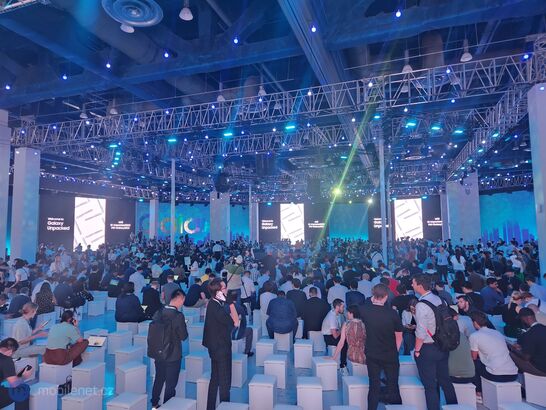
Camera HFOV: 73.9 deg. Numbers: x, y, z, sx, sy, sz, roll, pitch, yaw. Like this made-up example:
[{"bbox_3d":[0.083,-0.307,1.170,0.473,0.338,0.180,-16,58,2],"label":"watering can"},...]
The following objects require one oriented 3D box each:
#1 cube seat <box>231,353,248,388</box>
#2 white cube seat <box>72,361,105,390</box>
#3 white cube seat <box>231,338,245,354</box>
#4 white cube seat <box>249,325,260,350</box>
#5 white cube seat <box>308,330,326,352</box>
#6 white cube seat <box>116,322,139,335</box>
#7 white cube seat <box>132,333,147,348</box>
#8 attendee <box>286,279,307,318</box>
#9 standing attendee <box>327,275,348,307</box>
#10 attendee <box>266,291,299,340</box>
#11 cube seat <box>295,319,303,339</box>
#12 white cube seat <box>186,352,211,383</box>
[{"bbox_3d":[-0.633,2.836,6.216,0.341,0.425,0.340,-2,-5,10],"label":"cube seat"},{"bbox_3d":[-2.766,2.622,5.457,0.310,0.385,0.310,-2,-5,15],"label":"white cube seat"},{"bbox_3d":[-0.739,2.812,7.048,0.320,0.410,0.320,-2,-5,21],"label":"white cube seat"},{"bbox_3d":[-0.474,2.907,7.982,0.330,0.419,0.330,-1,-4,6],"label":"white cube seat"},{"bbox_3d":[0.931,2.845,7.689,0.320,0.410,0.320,-1,-5,-1],"label":"white cube seat"},{"bbox_3d":[-3.418,2.964,8.550,0.320,0.410,0.320,-2,-5,21],"label":"white cube seat"},{"bbox_3d":[-2.500,2.760,7.112,0.310,0.385,0.310,-1,-5,7],"label":"white cube seat"},{"bbox_3d":[0.571,2.446,8.595,0.520,1.360,0.600,-1,-5,2],"label":"attendee"},{"bbox_3d":[1.680,2.542,9.487,0.550,1.320,0.720,-1,-4,5],"label":"standing attendee"},{"bbox_3d":[0.212,2.359,7.451,0.630,1.170,0.820,-1,-5,4],"label":"attendee"},{"bbox_3d":[0.563,3.037,8.979,0.341,0.425,0.340,-1,-5,7],"label":"cube seat"},{"bbox_3d":[-1.207,2.641,5.923,0.310,0.385,0.310,-2,-5,17],"label":"white cube seat"}]

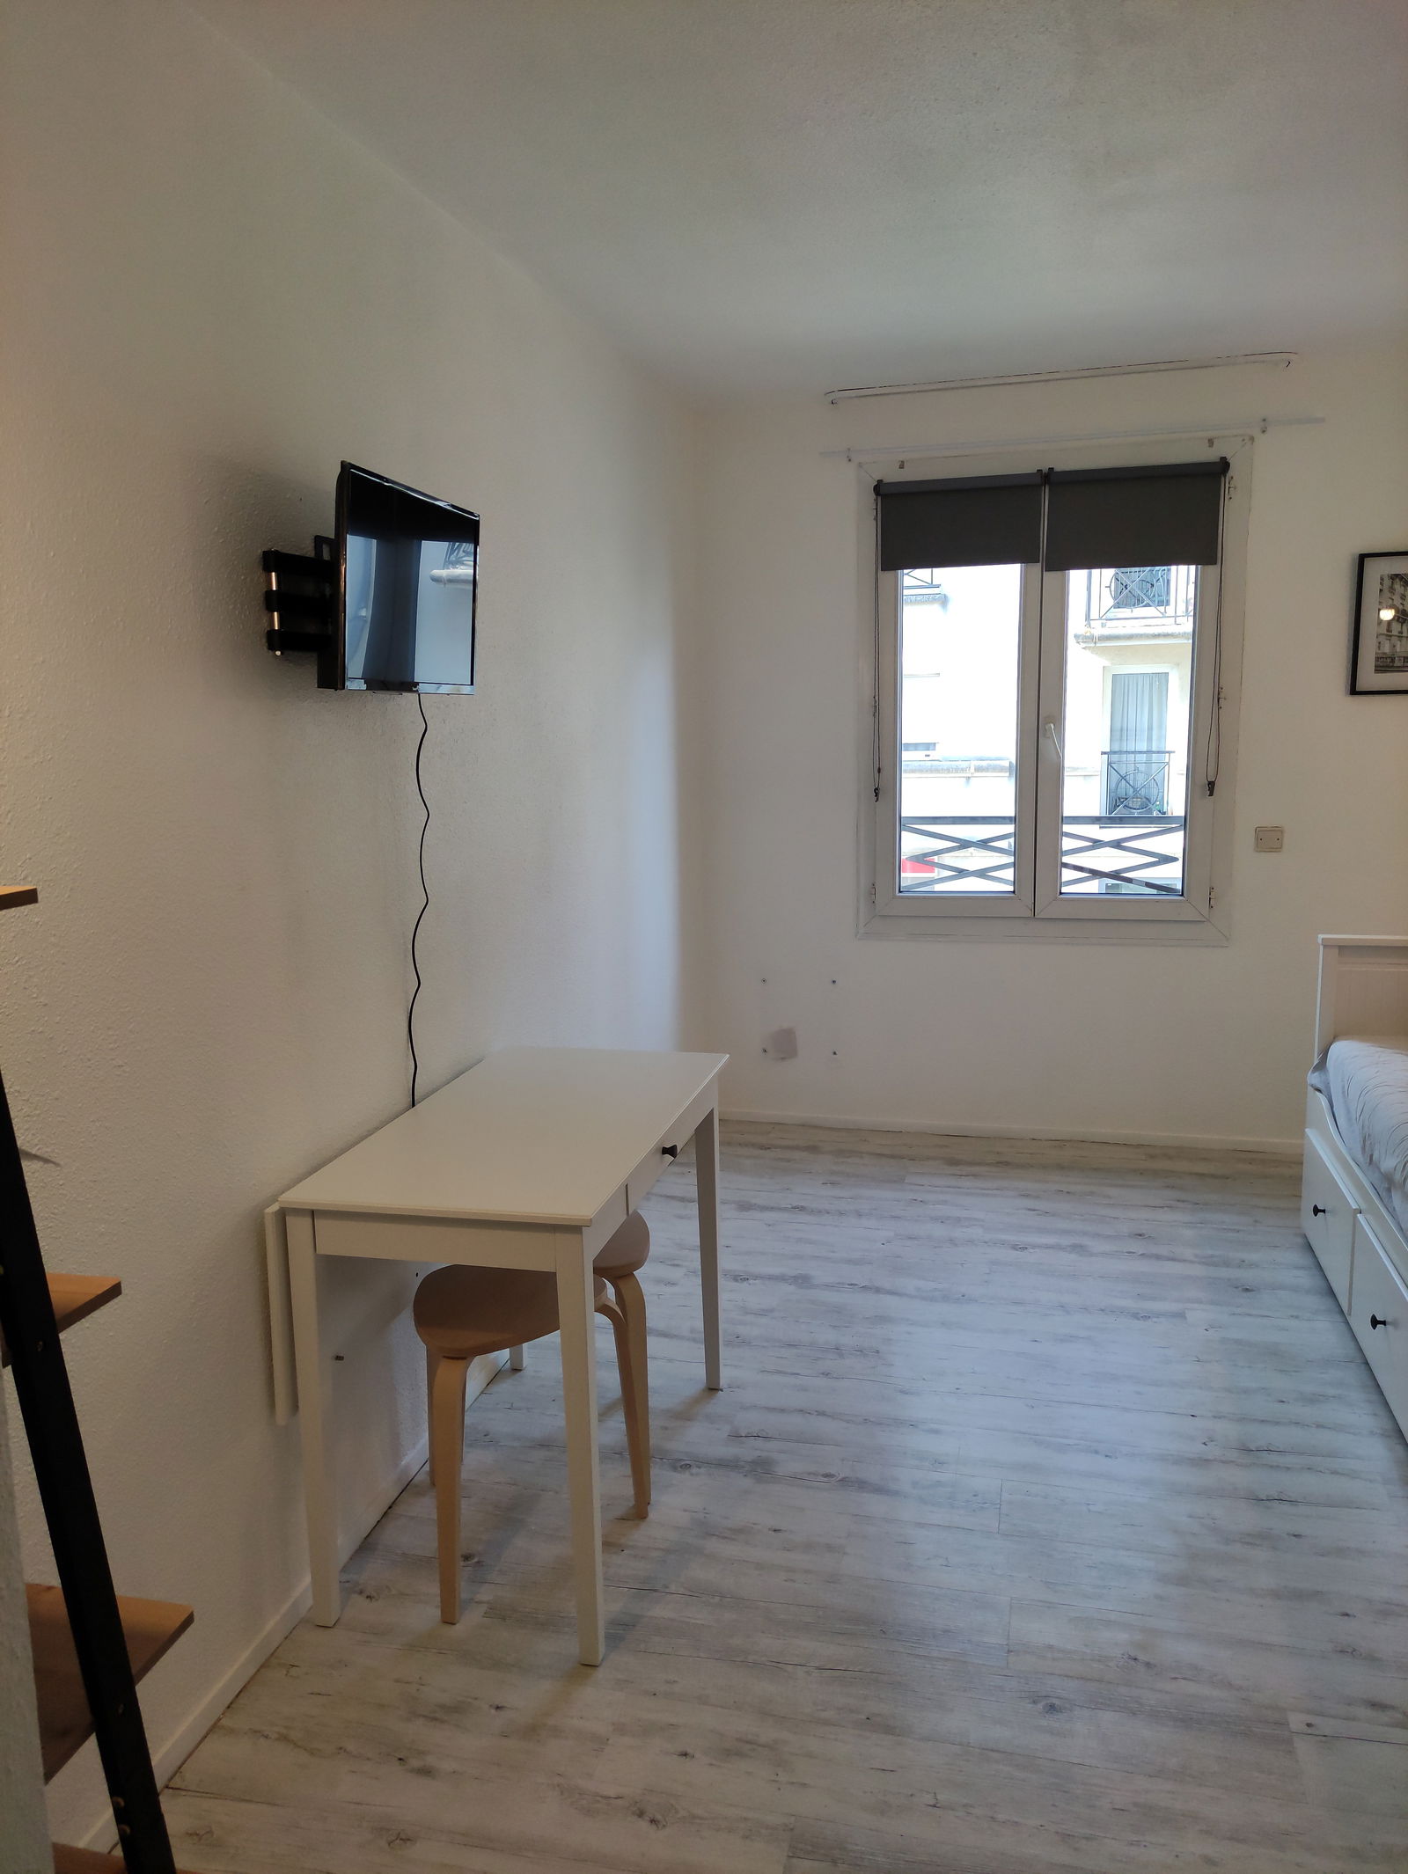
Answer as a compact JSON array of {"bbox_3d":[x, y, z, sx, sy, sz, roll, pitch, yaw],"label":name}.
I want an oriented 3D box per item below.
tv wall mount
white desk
[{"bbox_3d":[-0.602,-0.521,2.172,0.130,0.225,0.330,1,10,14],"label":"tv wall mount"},{"bbox_3d":[-0.311,0.701,2.577,0.530,0.750,0.960,1,10,13],"label":"white desk"}]

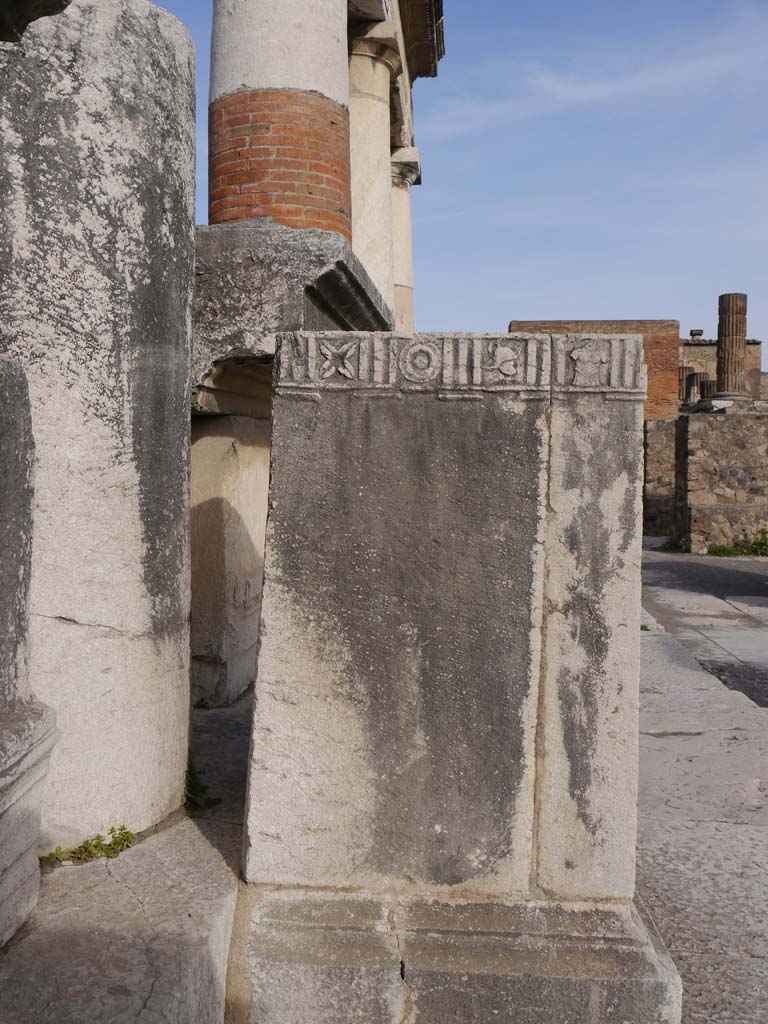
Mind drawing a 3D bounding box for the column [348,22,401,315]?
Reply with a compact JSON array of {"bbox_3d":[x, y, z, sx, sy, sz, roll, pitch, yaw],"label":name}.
[{"bbox_3d":[-0.297,-2.007,9.500,0.836,4.798,0.836,1,3,5],"label":"column"}]

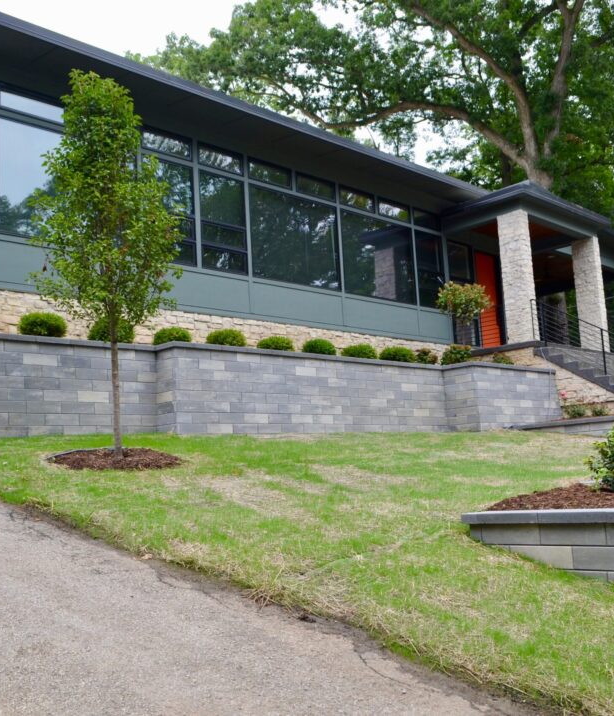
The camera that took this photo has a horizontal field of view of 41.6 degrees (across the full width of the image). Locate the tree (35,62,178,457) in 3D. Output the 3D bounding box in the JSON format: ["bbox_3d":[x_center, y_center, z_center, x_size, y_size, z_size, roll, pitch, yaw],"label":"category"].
[{"bbox_3d":[-2.198,-1.140,9.098,1.688,4.449,1.688,-1,-8,-13],"label":"tree"}]

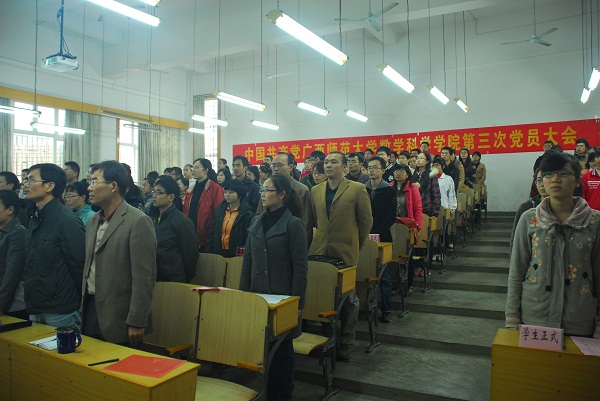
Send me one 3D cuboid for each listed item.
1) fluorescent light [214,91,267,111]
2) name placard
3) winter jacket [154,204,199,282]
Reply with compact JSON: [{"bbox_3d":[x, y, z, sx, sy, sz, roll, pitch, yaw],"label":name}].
[{"bbox_3d":[-0.917,-1.587,7.241,0.130,0.100,1.240,0,0,30],"label":"fluorescent light"},{"bbox_3d":[1.057,0.599,1.970,0.175,0.100,0.050,0,0,22],"label":"name placard"},{"bbox_3d":[-0.982,0.382,3.582,0.460,0.680,0.310,0,0,42],"label":"winter jacket"}]

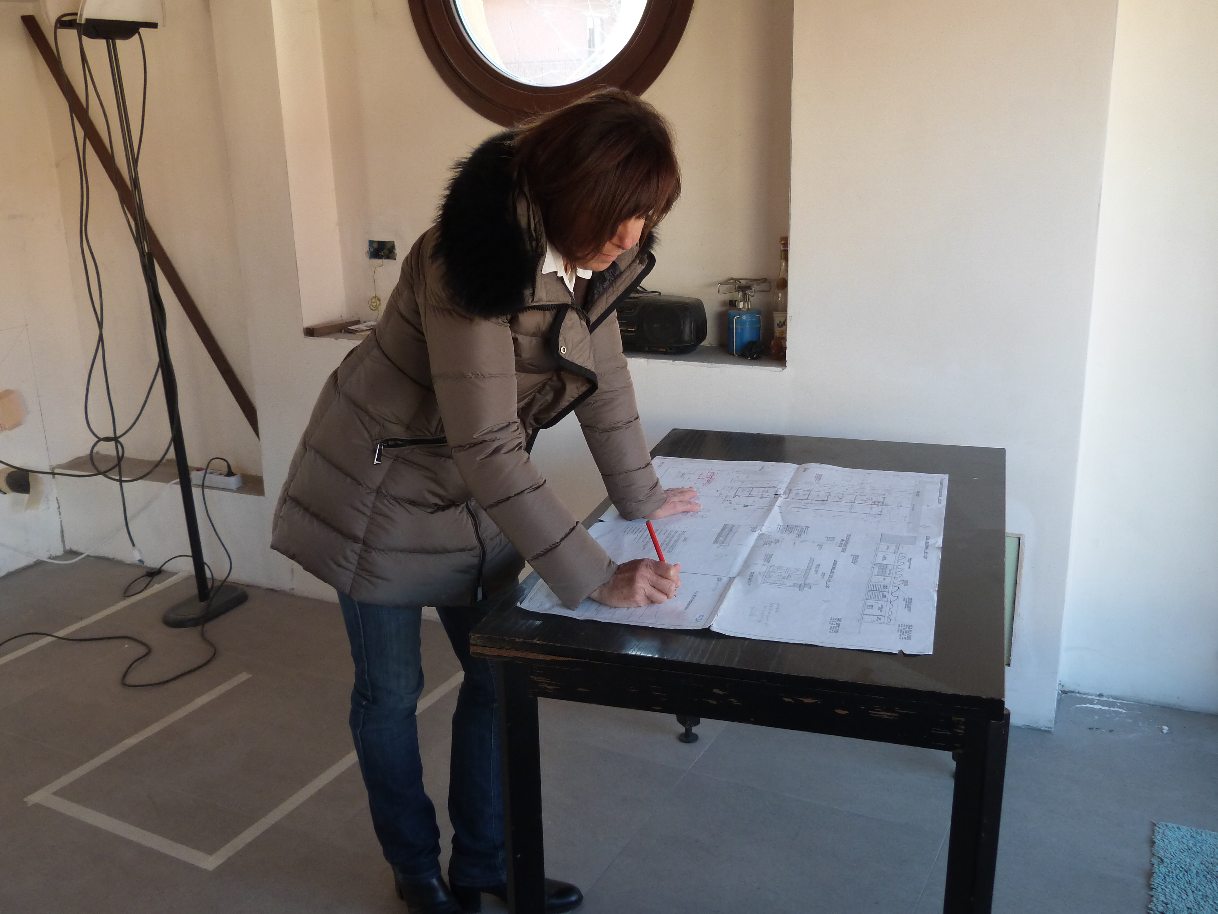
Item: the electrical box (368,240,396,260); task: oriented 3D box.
[{"bbox_3d":[-0.703,-0.654,3.665,0.104,0.067,0.045,6,18,25],"label":"electrical box"}]

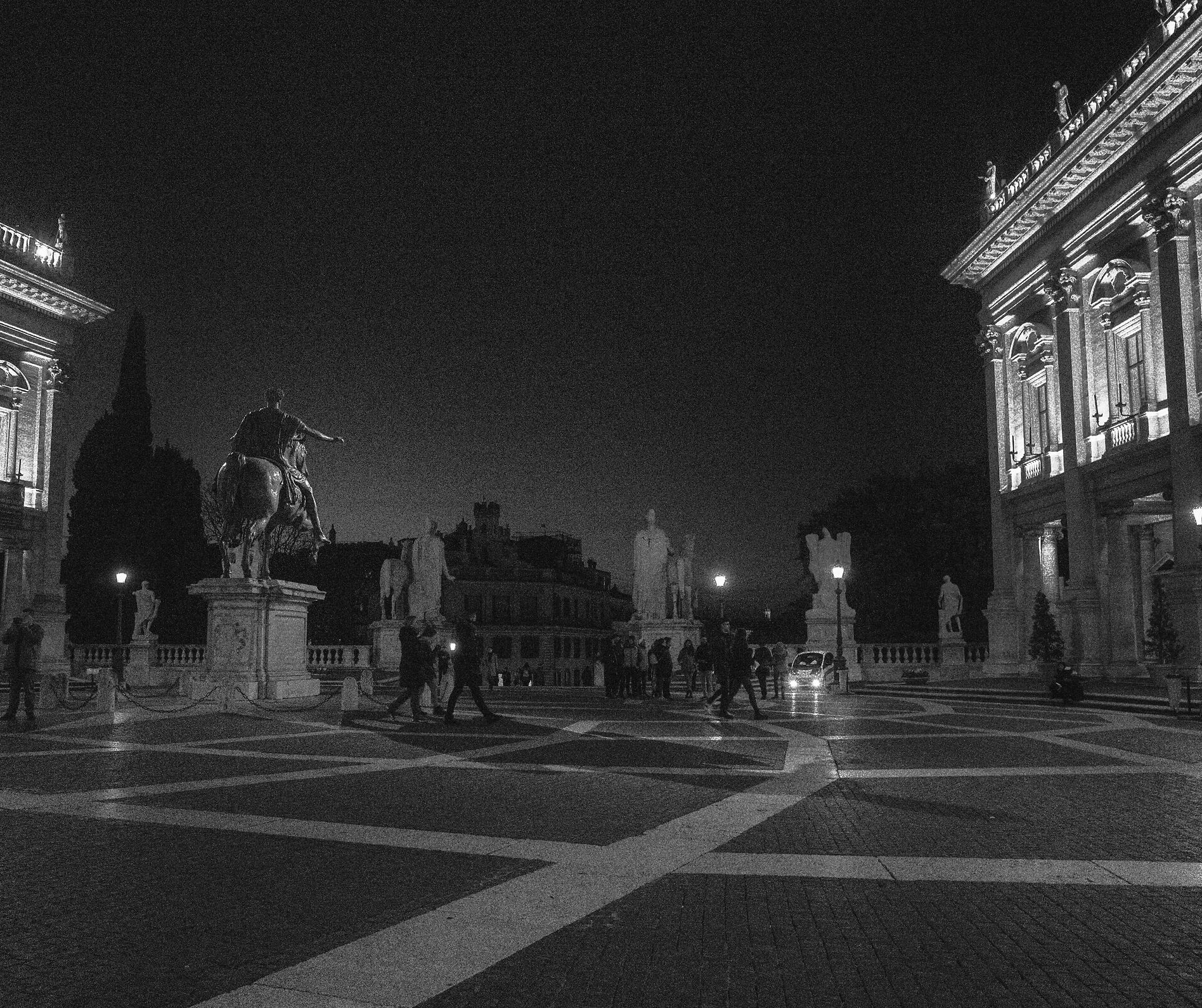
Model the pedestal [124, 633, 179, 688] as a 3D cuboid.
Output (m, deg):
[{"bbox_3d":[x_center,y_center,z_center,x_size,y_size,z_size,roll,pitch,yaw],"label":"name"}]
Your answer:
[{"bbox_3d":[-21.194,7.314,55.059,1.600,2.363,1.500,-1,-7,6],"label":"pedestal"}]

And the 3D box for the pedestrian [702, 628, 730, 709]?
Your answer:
[{"bbox_3d":[2.257,3.107,22.314,0.850,1.780,0.500,0,-7,-3],"label":"pedestrian"}]

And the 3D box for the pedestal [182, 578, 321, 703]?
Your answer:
[{"bbox_3d":[-7.113,2.800,24.492,2.100,2.359,3.200,-1,-7,6],"label":"pedestal"}]

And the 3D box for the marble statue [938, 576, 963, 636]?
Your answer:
[{"bbox_3d":[15.310,4.443,51.659,1.050,2.644,0.850,-1,-7,6],"label":"marble statue"}]

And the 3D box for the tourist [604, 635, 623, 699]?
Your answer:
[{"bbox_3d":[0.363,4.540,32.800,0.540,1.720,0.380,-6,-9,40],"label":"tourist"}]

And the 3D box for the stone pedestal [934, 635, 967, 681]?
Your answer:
[{"bbox_3d":[15.255,6.697,51.385,1.300,1.949,1.300,-1,-7,6],"label":"stone pedestal"}]

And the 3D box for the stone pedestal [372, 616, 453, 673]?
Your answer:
[{"bbox_3d":[-9.889,7.428,62.000,3.700,2.800,2.500,-1,-7,5],"label":"stone pedestal"}]

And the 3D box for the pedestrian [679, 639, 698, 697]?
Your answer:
[{"bbox_3d":[2.433,4.587,32.900,0.520,1.640,0.380,0,-7,0],"label":"pedestrian"}]

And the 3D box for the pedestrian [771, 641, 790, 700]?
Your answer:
[{"bbox_3d":[5.064,4.702,33.435,0.500,1.650,0.400,2,-7,-17],"label":"pedestrian"}]

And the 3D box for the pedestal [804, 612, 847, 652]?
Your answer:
[{"bbox_3d":[10.177,6.282,52.263,2.400,3.029,2.100,-1,-7,6],"label":"pedestal"}]

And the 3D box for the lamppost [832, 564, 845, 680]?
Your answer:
[{"bbox_3d":[8.759,4.499,43.412,0.500,4.456,0.500,-1,-7,6],"label":"lamppost"}]

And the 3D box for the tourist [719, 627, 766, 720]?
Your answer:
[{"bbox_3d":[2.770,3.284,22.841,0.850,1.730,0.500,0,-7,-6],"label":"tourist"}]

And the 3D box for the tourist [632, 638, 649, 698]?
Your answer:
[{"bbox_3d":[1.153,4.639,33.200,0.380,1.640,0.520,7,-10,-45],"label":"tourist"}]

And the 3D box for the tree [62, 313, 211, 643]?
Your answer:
[{"bbox_3d":[-26.535,-1.115,67.696,7.000,20.381,7.000,-1,-7,6],"label":"tree"}]

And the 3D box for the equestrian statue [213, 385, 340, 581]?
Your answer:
[{"bbox_3d":[-6.953,-0.346,25.119,2.250,4.200,3.500,-1,-7,6],"label":"equestrian statue"}]

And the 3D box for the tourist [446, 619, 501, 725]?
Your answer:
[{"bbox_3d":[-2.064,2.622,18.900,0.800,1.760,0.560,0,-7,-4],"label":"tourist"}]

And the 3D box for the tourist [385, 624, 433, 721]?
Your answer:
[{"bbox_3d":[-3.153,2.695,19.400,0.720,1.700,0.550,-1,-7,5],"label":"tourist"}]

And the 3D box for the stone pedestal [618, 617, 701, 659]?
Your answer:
[{"bbox_3d":[2.588,6.376,53.032,3.500,2.544,2.400,-1,-7,6],"label":"stone pedestal"}]

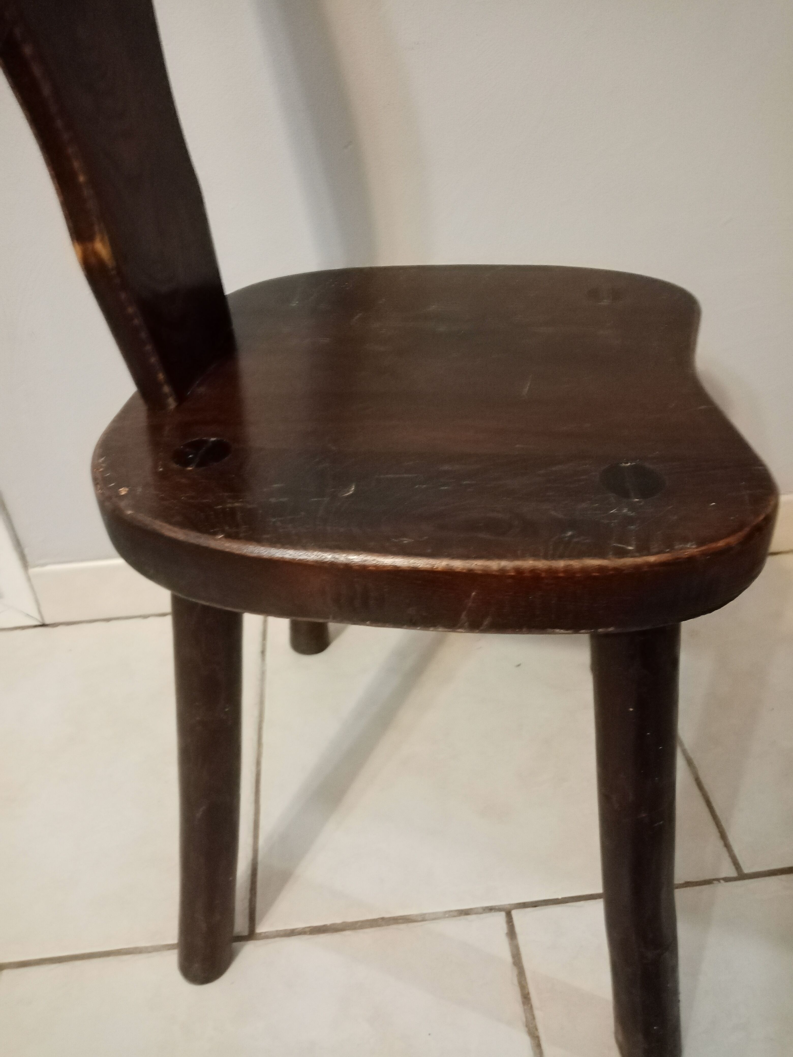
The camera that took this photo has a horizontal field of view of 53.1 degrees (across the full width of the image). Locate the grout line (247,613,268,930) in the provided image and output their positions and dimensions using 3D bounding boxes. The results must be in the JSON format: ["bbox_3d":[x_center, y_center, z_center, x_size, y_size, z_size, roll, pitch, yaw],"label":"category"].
[{"bbox_3d":[-0.139,0.217,0.818,0.005,0.003,0.404,-5,38,-3],"label":"grout line"}]

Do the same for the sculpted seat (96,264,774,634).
[{"bbox_3d":[0.022,-0.081,0.493,0.347,0.038,0.359,3,38,8],"label":"sculpted seat"}]

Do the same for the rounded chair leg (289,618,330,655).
[{"bbox_3d":[-0.086,-0.009,0.770,0.047,0.419,0.045,9,48,3],"label":"rounded chair leg"}]

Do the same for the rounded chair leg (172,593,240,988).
[{"bbox_3d":[-0.131,0.172,0.541,0.047,0.420,0.045,10,30,4],"label":"rounded chair leg"}]

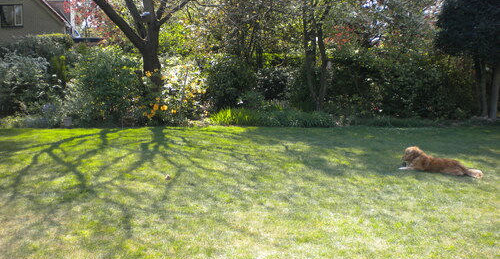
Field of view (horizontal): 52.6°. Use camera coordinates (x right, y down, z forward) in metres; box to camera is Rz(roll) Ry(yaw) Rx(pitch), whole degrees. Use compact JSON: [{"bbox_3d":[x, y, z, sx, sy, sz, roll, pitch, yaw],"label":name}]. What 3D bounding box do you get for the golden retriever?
[{"bbox_3d":[3.110,0.530,8.280,1.280,0.400,0.420,3,7,27],"label":"golden retriever"}]

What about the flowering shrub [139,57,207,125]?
[{"bbox_3d":[-2.380,-1.200,15.500,2.000,2.050,1.700,0,6,0],"label":"flowering shrub"}]

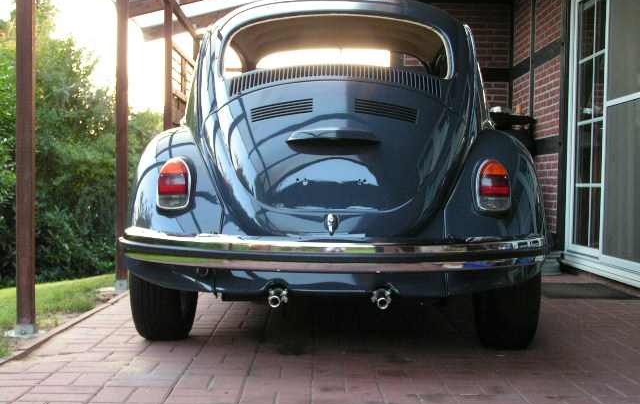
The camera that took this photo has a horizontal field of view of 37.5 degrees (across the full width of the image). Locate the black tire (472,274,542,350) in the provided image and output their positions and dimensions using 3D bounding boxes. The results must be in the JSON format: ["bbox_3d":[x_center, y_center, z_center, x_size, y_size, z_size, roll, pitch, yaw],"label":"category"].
[{"bbox_3d":[0.718,0.248,3.665,0.180,0.630,0.630,1,1,2],"label":"black tire"}]

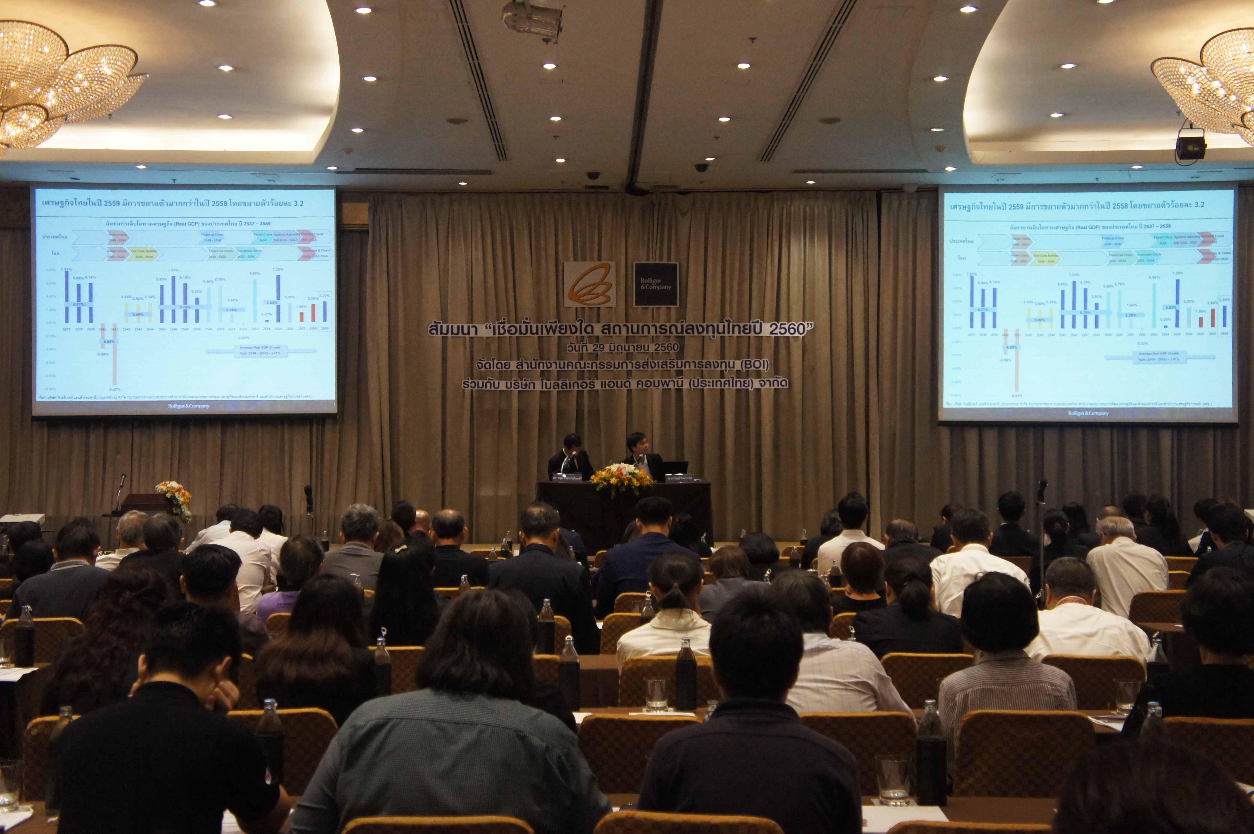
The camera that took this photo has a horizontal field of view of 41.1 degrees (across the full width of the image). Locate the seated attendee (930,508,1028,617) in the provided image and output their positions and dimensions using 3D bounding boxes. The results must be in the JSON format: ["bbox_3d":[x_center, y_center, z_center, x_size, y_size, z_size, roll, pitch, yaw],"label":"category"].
[{"bbox_3d":[1.644,1.090,7.800,0.500,1.290,0.800,0,-1,-1],"label":"seated attendee"}]

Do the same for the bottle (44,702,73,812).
[{"bbox_3d":[-1.248,0.750,3.690,0.067,0.236,0.067,0,-2,-1],"label":"bottle"}]

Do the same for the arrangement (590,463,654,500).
[{"bbox_3d":[-0.056,0.663,17.300,0.650,0.380,0.380,0,-2,0],"label":"arrangement"}]

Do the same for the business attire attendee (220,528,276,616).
[{"bbox_3d":[-2.064,1.129,9.265,0.470,1.270,0.750,0,-1,2],"label":"business attire attendee"}]

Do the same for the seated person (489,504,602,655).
[{"bbox_3d":[-0.400,1.061,8.014,0.540,1.320,0.750,0,-1,-1],"label":"seated person"}]

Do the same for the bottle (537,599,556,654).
[{"bbox_3d":[-0.320,0.843,6.680,0.066,0.236,0.066,0,-2,-1],"label":"bottle"}]

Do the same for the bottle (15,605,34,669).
[{"bbox_3d":[-2.312,0.837,6.422,0.070,0.240,0.070,0,-1,0],"label":"bottle"}]

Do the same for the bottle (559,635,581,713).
[{"bbox_3d":[-0.199,0.883,5.740,0.072,0.255,0.072,0,-1,-1],"label":"bottle"}]

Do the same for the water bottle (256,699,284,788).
[{"bbox_3d":[-0.837,0.783,3.922,0.069,0.240,0.069,0,-1,0],"label":"water bottle"}]

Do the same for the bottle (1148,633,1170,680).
[{"bbox_3d":[1.622,0.801,5.100,0.066,0.238,0.066,0,-2,-1],"label":"bottle"}]

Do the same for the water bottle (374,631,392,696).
[{"bbox_3d":[-0.848,0.888,5.780,0.072,0.256,0.072,0,-1,-1],"label":"water bottle"}]

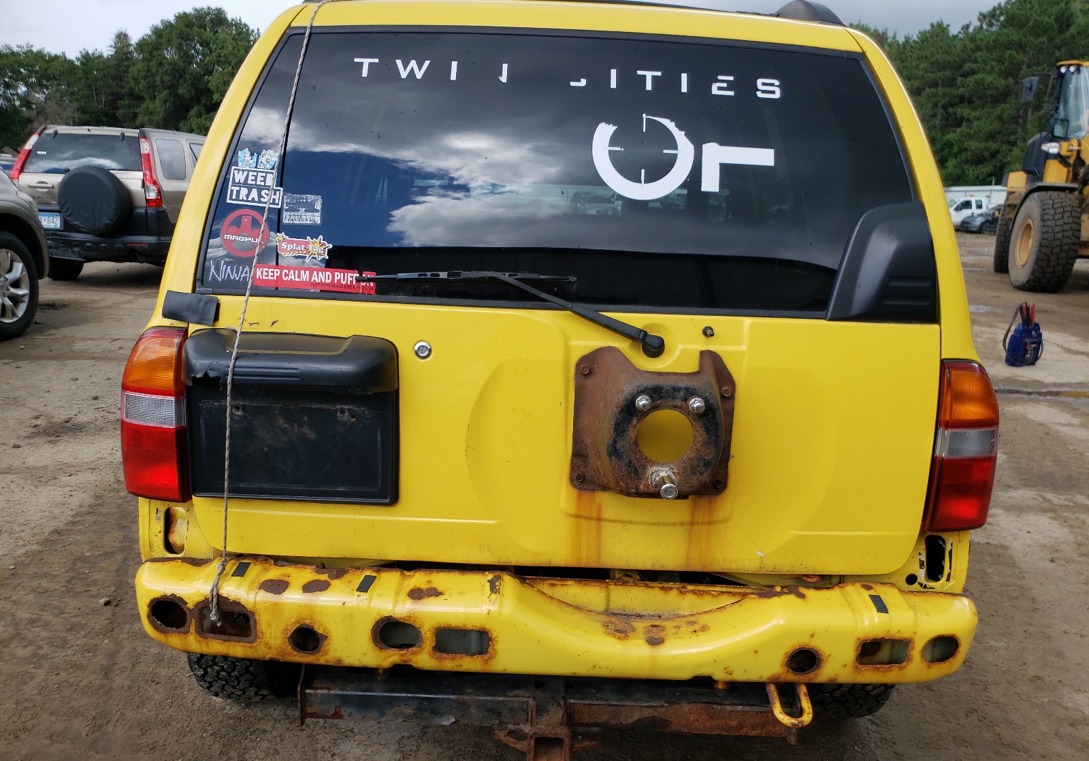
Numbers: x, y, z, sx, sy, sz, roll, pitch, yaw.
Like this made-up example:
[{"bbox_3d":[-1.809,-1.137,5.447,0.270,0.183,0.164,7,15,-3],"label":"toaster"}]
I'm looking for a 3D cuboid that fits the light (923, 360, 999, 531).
[{"bbox_3d":[0.715,0.111,1.398,0.147,0.301,0.105,2,13,0],"label":"light"}]

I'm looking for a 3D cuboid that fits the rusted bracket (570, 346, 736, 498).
[{"bbox_3d":[0.178,0.081,1.300,0.264,0.244,0.125,2,13,0],"label":"rusted bracket"}]

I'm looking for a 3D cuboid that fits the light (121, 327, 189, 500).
[{"bbox_3d":[-0.658,0.053,1.389,0.140,0.302,0.105,2,13,0],"label":"light"}]

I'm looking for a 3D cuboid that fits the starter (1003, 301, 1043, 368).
[{"bbox_3d":[4.004,-0.386,6.819,0.270,0.530,0.180,1,13,-6],"label":"starter"}]

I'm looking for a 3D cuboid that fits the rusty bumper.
[{"bbox_3d":[0.019,0.412,1.410,1.410,0.138,0.165,2,13,0],"label":"rusty bumper"}]

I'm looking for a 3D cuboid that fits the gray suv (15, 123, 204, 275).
[{"bbox_3d":[-4.680,-2.235,10.461,1.785,1.680,4.550,2,13,0],"label":"gray suv"}]

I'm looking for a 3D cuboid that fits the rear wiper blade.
[{"bbox_3d":[-0.054,-0.107,1.288,0.490,0.128,0.085,2,13,0],"label":"rear wiper blade"}]

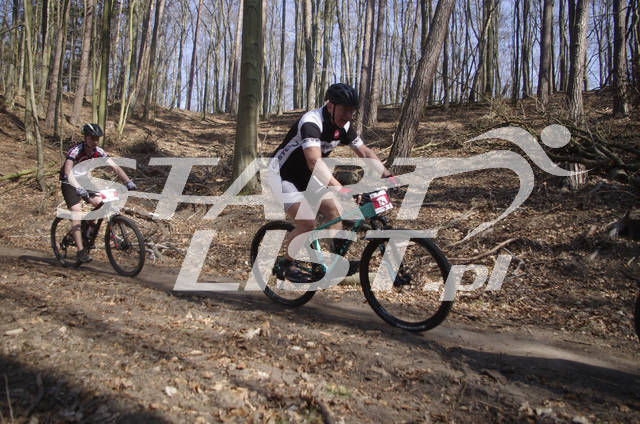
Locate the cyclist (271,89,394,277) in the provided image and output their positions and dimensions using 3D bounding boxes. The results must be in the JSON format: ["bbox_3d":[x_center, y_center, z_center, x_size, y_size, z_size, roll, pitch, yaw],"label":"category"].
[{"bbox_3d":[0.040,-0.220,3.700,0.880,1.500,0.700,2,4,37],"label":"cyclist"}]

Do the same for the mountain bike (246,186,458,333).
[{"bbox_3d":[0.112,0.297,3.670,1.860,1.040,0.710,2,6,37],"label":"mountain bike"}]

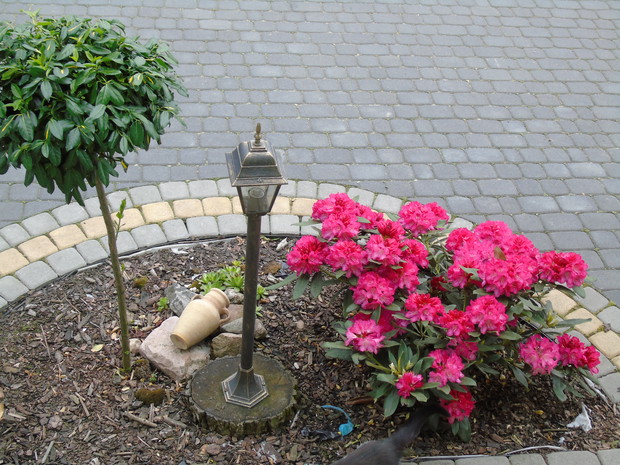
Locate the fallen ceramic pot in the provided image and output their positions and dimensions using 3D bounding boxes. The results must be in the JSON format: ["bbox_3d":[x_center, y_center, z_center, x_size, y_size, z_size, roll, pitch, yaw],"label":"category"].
[{"bbox_3d":[-0.372,0.297,2.791,0.149,0.125,0.221,32,55,15],"label":"fallen ceramic pot"}]

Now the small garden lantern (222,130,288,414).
[{"bbox_3d":[-0.164,0.122,2.330,0.150,1.052,0.150,-3,43,-11],"label":"small garden lantern"}]

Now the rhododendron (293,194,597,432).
[{"bbox_3d":[0.422,0.277,2.673,0.980,0.600,0.800,6,42,0],"label":"rhododendron"}]

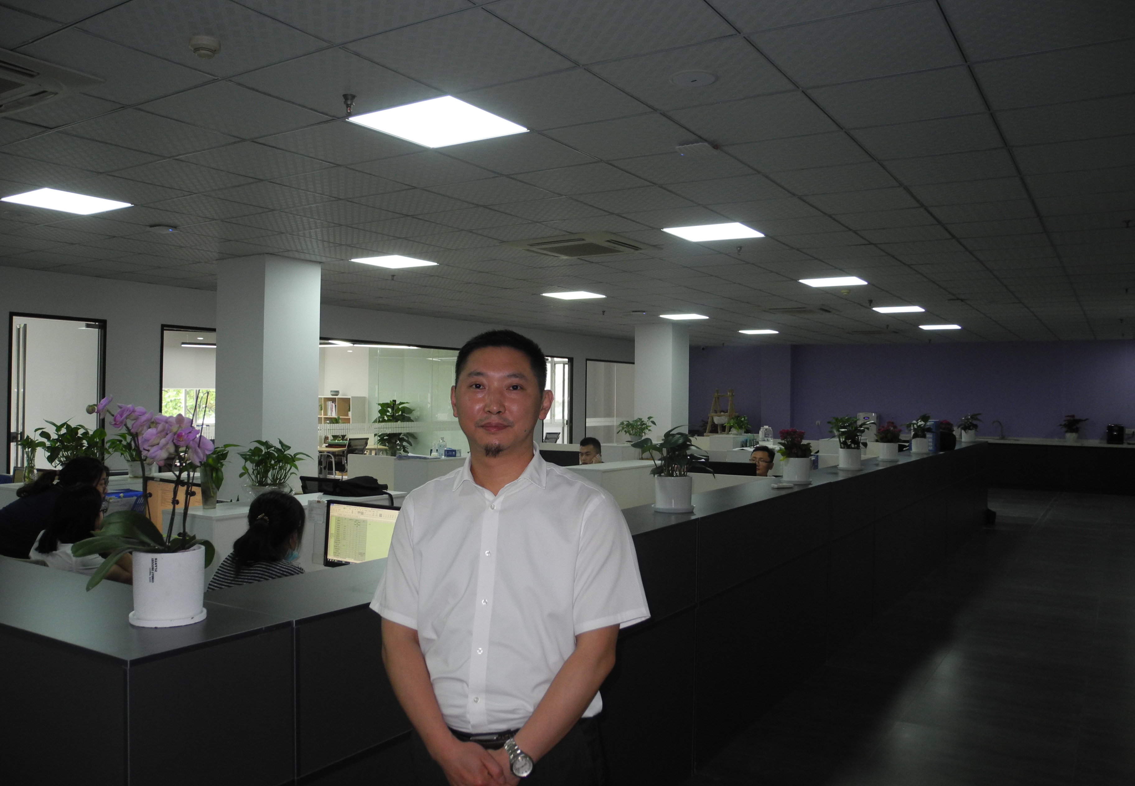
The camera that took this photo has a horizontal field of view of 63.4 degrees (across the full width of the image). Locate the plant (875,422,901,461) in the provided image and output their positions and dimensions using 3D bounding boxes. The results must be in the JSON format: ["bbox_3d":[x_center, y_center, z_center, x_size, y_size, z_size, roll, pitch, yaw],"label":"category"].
[{"bbox_3d":[2.680,0.405,7.660,0.220,0.325,0.220,1,0,19],"label":"plant"}]

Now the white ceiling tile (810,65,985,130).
[{"bbox_3d":[1.278,-1.128,3.532,0.600,0.020,0.600,1,0,32],"label":"white ceiling tile"}]

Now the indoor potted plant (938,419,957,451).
[{"bbox_3d":[3.940,0.433,9.550,0.220,0.340,0.210,1,0,22],"label":"indoor potted plant"}]

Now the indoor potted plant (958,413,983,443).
[{"bbox_3d":[5.108,0.444,11.650,0.295,0.371,0.280,1,0,0],"label":"indoor potted plant"}]

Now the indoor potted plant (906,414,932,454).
[{"bbox_3d":[3.390,0.393,8.850,0.270,0.385,0.240,1,0,21],"label":"indoor potted plant"}]

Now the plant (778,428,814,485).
[{"bbox_3d":[1.368,0.379,5.500,0.212,0.337,0.200,1,0,0],"label":"plant"}]

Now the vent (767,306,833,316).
[{"bbox_3d":[3.009,-1.051,12.066,0.850,0.060,0.850,1,0,32],"label":"vent"}]

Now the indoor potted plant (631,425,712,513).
[{"bbox_3d":[0.466,0.340,4.120,0.370,0.390,0.340,1,0,0],"label":"indoor potted plant"}]

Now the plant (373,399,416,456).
[{"bbox_3d":[-2.590,0.849,13.697,0.620,1.500,0.600,1,0,0],"label":"plant"}]

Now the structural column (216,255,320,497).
[{"bbox_3d":[-2.640,0.200,8.043,0.670,2.742,0.600,1,0,32],"label":"structural column"}]

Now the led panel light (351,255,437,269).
[{"bbox_3d":[-1.545,-1.168,8.238,0.600,0.020,0.600,1,0,32],"label":"led panel light"}]

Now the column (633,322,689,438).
[{"bbox_3d":[1.518,0.288,14.874,0.700,2.742,0.600,1,0,32],"label":"column"}]

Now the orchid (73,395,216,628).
[{"bbox_3d":[-0.931,0.256,2.020,0.285,0.500,0.250,1,0,-25],"label":"orchid"}]

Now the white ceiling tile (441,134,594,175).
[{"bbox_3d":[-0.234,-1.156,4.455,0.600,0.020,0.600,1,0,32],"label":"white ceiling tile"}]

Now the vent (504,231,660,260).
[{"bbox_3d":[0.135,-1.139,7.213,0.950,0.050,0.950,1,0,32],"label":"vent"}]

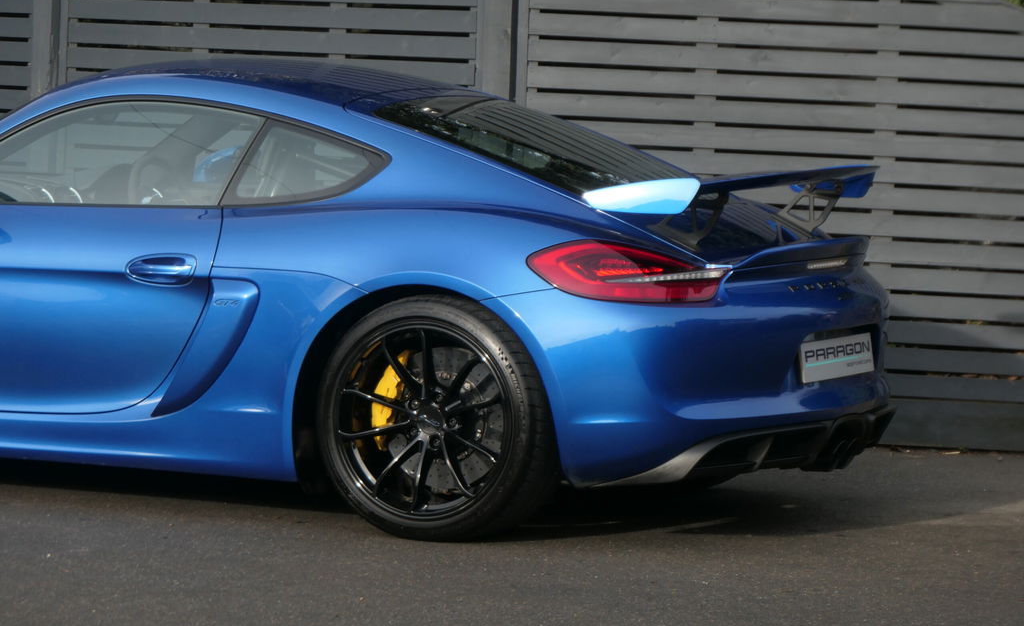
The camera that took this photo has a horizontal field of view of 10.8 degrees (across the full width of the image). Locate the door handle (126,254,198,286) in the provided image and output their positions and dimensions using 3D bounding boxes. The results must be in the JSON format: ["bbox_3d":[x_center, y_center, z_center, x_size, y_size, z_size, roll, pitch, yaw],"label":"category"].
[{"bbox_3d":[-0.973,-0.119,14.903,0.225,0.090,0.055,4,5,25],"label":"door handle"}]

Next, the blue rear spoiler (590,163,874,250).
[{"bbox_3d":[0.621,-0.302,15.091,0.370,0.220,1.310,4,5,25],"label":"blue rear spoiler"}]

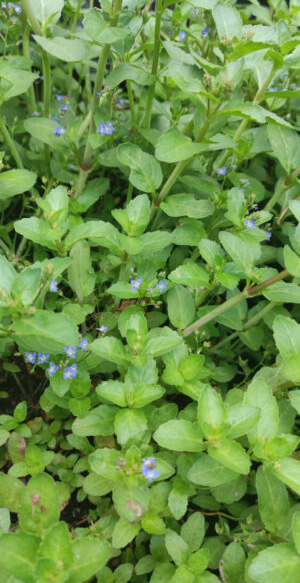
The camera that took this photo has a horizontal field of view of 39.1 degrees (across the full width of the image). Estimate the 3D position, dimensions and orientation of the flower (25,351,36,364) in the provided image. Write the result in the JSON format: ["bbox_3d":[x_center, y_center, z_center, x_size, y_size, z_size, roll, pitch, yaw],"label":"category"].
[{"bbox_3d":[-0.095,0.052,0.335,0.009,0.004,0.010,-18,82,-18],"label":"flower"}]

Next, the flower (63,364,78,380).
[{"bbox_3d":[-0.058,0.059,0.312,0.012,0.006,0.012,-12,72,-13],"label":"flower"}]

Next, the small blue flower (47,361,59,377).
[{"bbox_3d":[-0.072,0.058,0.312,0.009,0.005,0.011,-15,74,-15],"label":"small blue flower"}]

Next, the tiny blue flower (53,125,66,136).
[{"bbox_3d":[-0.092,-0.164,0.430,0.012,0.011,0.006,-13,2,-13],"label":"tiny blue flower"}]

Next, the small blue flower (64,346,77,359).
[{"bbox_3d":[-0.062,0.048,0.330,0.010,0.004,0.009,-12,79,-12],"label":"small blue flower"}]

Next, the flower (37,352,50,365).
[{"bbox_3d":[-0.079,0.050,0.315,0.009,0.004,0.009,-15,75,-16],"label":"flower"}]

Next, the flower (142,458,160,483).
[{"bbox_3d":[0.001,0.111,0.262,0.011,0.005,0.016,0,61,0],"label":"flower"}]

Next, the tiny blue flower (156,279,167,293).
[{"bbox_3d":[0.010,-0.004,0.345,0.009,0.005,0.011,2,79,2],"label":"tiny blue flower"}]

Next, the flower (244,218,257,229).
[{"bbox_3d":[0.088,-0.059,0.370,0.011,0.005,0.009,11,87,11],"label":"flower"}]

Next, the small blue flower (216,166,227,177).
[{"bbox_3d":[0.071,-0.119,0.420,0.010,0.010,0.005,12,5,12],"label":"small blue flower"}]

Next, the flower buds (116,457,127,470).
[{"bbox_3d":[-0.020,0.122,0.300,0.007,0.006,0.007,0,45,0],"label":"flower buds"}]

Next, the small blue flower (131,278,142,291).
[{"bbox_3d":[-0.011,-0.006,0.350,0.009,0.004,0.010,-7,84,-7],"label":"small blue flower"}]

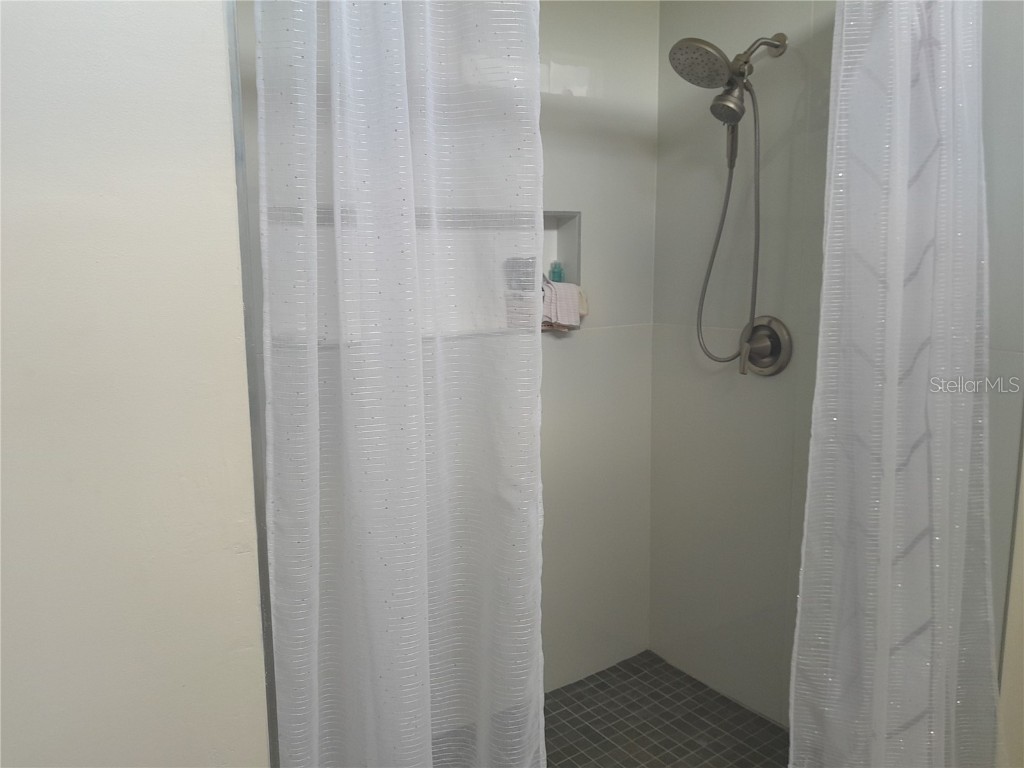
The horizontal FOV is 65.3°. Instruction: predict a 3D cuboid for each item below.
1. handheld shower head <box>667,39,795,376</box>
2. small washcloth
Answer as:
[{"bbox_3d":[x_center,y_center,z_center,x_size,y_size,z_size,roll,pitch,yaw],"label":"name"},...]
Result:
[{"bbox_3d":[0.578,-0.470,2.171,0.399,0.958,0.185,-8,12,-34],"label":"handheld shower head"},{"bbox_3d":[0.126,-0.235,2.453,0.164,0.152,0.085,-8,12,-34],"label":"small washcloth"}]

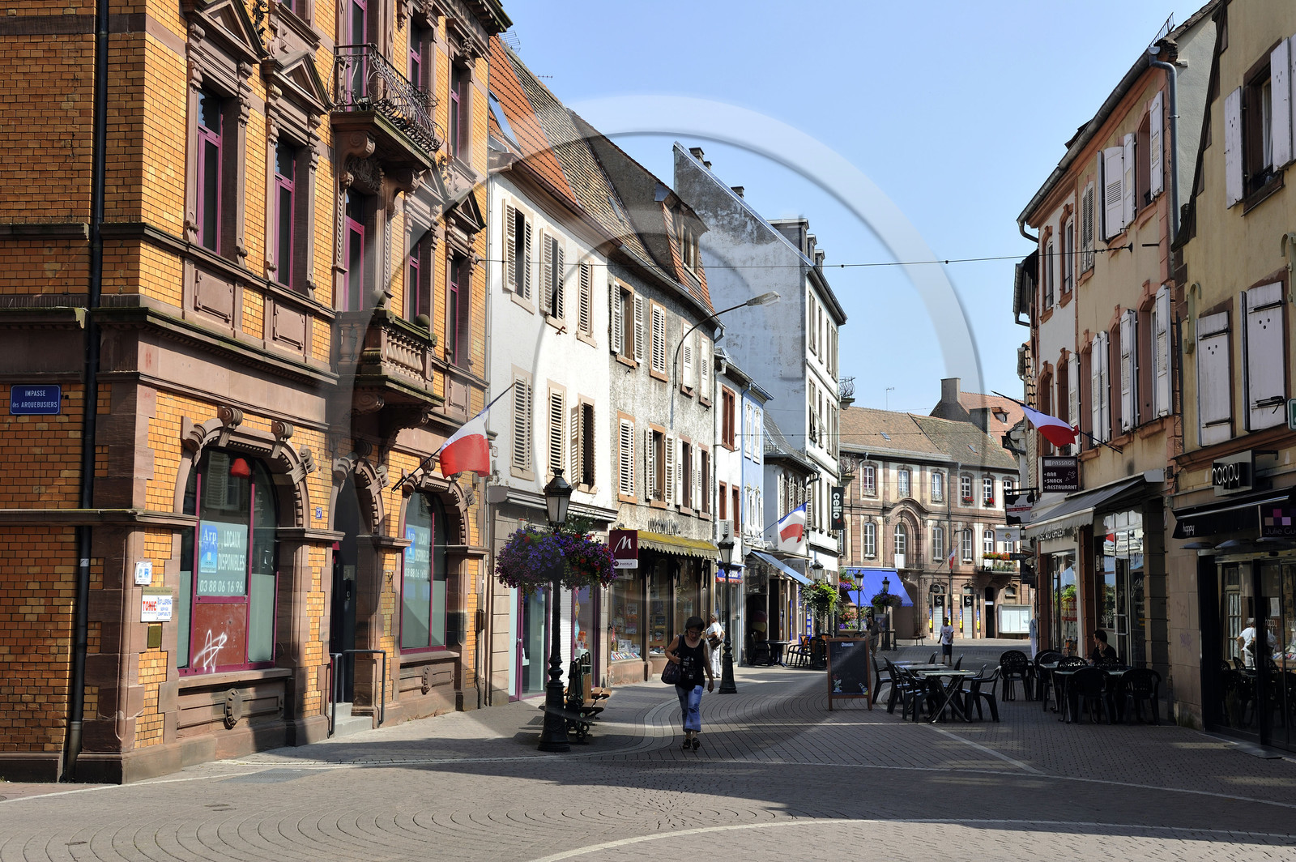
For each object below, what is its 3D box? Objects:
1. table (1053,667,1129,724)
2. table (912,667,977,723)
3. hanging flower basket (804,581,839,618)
[{"bbox_3d":[6.797,4.032,26.188,1.100,0.750,0.760,0,-6,4],"label":"table"},{"bbox_3d":[4.588,4.071,26.455,0.760,0.740,0.780,0,-5,3],"label":"table"},{"bbox_3d":[5.009,4.857,49.800,1.000,1.000,0.950,0,-6,0],"label":"hanging flower basket"}]

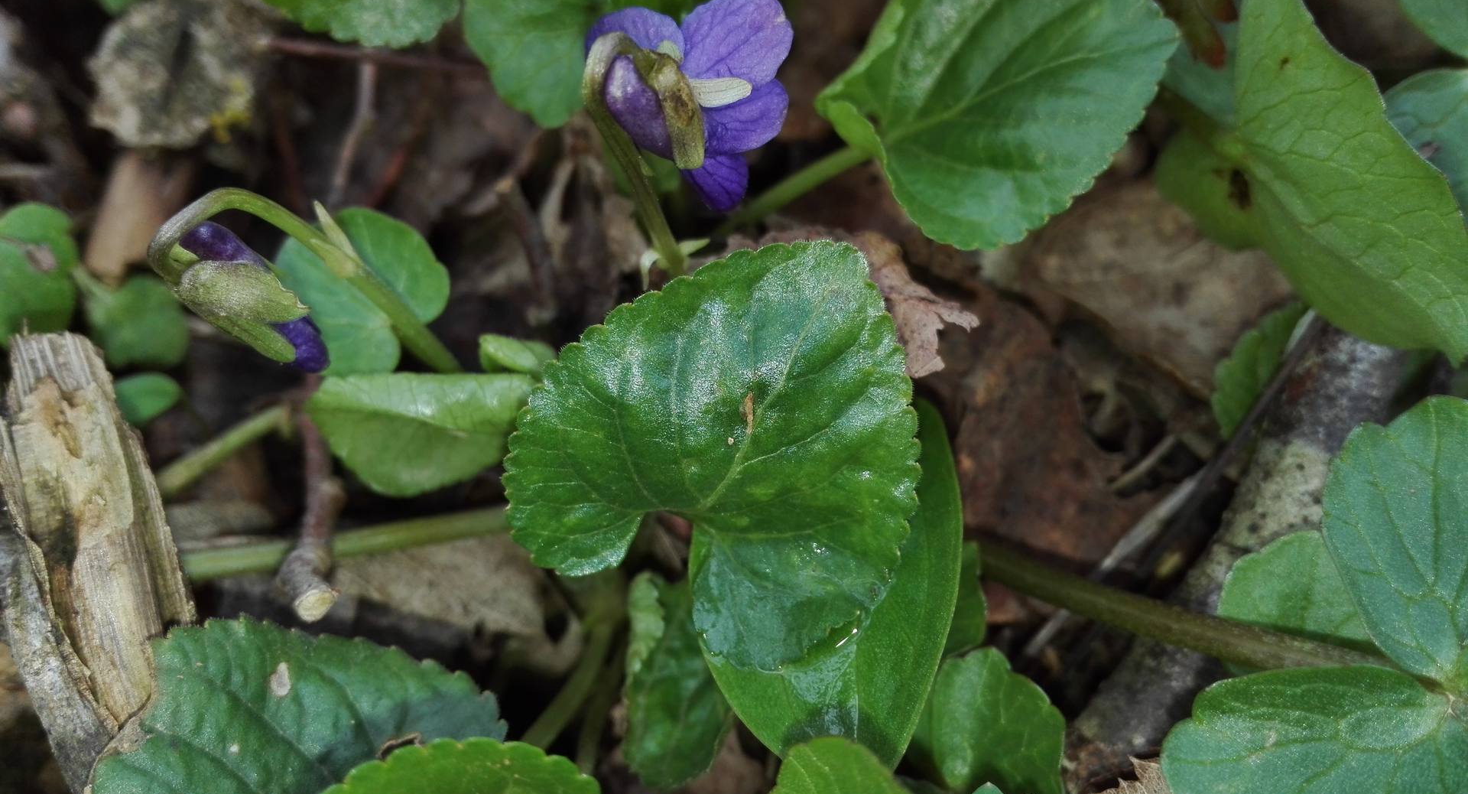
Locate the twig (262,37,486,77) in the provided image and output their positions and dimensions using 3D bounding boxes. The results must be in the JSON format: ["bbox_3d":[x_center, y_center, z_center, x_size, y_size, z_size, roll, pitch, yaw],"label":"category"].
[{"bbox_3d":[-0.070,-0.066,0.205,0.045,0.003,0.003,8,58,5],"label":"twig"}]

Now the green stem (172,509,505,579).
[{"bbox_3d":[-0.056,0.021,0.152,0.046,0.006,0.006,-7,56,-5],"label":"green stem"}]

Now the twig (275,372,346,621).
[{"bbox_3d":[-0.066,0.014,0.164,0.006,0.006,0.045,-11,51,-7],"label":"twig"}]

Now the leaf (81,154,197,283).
[{"bbox_3d":[-0.114,-0.034,0.199,0.017,0.008,0.035,-2,58,-1],"label":"leaf"}]

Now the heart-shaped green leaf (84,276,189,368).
[{"bbox_3d":[-0.101,-0.013,0.181,0.022,0.005,0.018,36,68,17],"label":"heart-shaped green leaf"}]

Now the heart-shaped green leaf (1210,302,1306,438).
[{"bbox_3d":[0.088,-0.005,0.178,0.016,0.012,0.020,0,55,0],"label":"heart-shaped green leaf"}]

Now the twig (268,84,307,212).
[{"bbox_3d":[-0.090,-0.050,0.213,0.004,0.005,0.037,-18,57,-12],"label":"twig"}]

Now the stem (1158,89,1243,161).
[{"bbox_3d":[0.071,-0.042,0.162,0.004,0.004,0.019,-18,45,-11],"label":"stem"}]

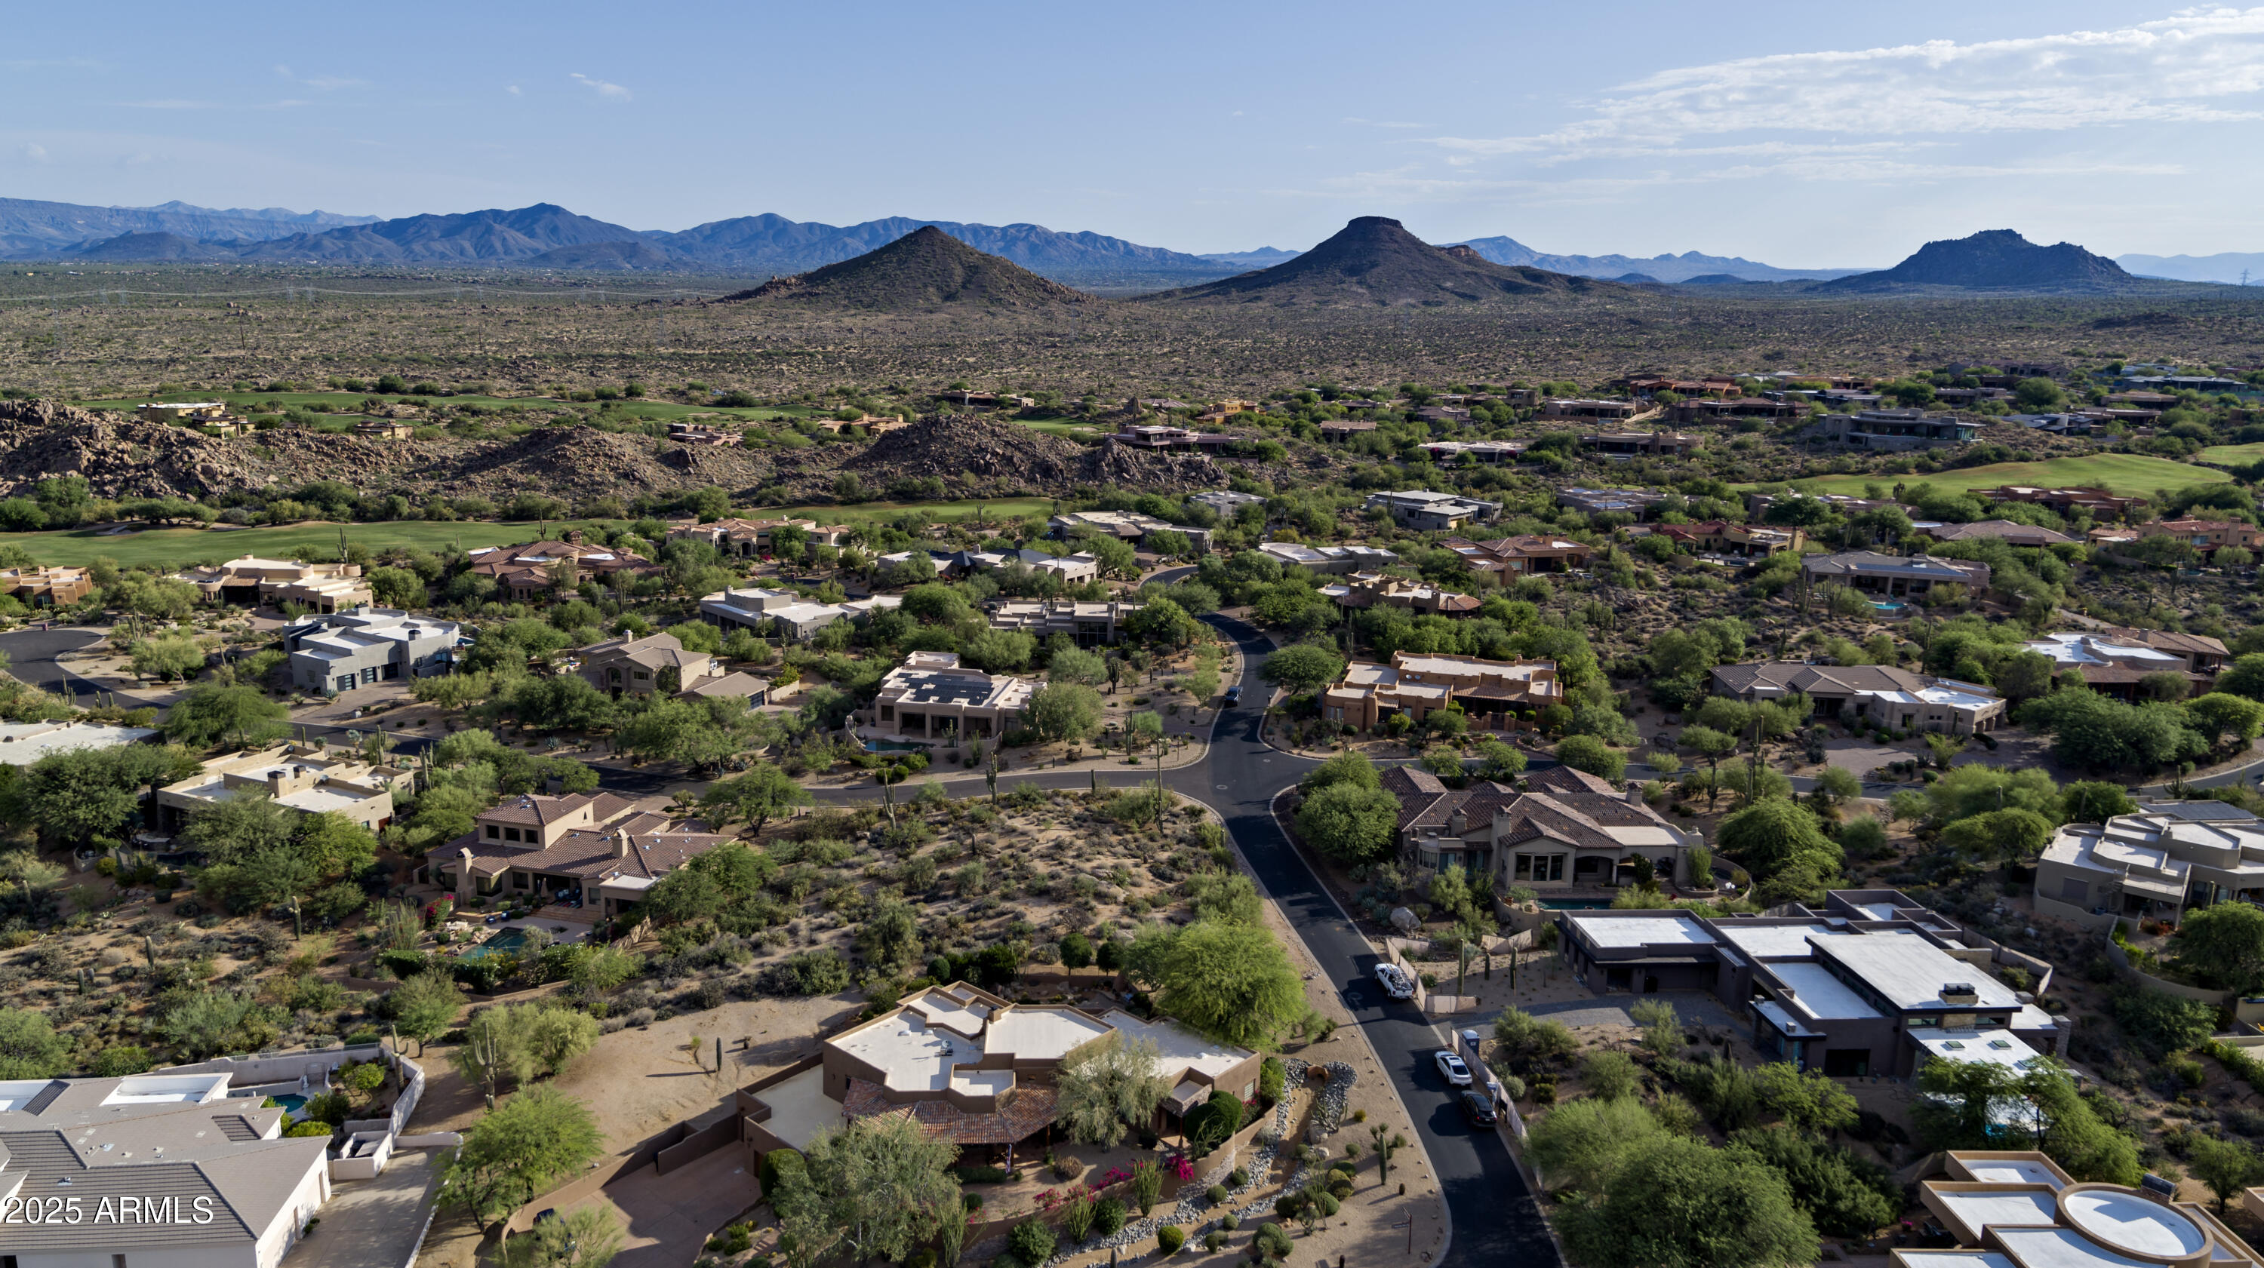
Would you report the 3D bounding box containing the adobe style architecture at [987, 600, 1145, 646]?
[{"bbox_3d":[-11.980,-2.990,268.540,27.000,5.500,18.000,-2,14,-8],"label":"adobe style architecture"}]

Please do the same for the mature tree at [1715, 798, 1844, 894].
[{"bbox_3d":[75.080,24.430,167.540,13.000,8.200,12.500,0,15,0],"label":"mature tree"}]

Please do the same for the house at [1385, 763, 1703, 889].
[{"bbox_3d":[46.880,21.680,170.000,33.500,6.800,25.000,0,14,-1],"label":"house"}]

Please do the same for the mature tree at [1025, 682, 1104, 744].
[{"bbox_3d":[-9.800,11.530,205.850,11.200,8.200,10.500,0,14,0],"label":"mature tree"}]

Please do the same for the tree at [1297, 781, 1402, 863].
[{"bbox_3d":[24.780,21.770,165.720,11.800,8.500,11.000,0,14,0],"label":"tree"}]

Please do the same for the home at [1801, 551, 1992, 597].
[{"bbox_3d":[156.070,-12.350,292.750,34.000,5.500,19.000,4,15,15],"label":"home"}]

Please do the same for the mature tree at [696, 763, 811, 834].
[{"bbox_3d":[-45.010,20.200,171.820,13.000,7.800,11.000,0,14,0],"label":"mature tree"}]

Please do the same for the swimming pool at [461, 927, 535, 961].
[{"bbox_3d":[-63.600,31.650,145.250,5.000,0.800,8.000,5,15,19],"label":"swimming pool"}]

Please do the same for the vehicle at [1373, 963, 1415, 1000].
[{"bbox_3d":[25.950,34.280,142.360,1.970,1.850,5.500,-3,15,-12],"label":"vehicle"}]

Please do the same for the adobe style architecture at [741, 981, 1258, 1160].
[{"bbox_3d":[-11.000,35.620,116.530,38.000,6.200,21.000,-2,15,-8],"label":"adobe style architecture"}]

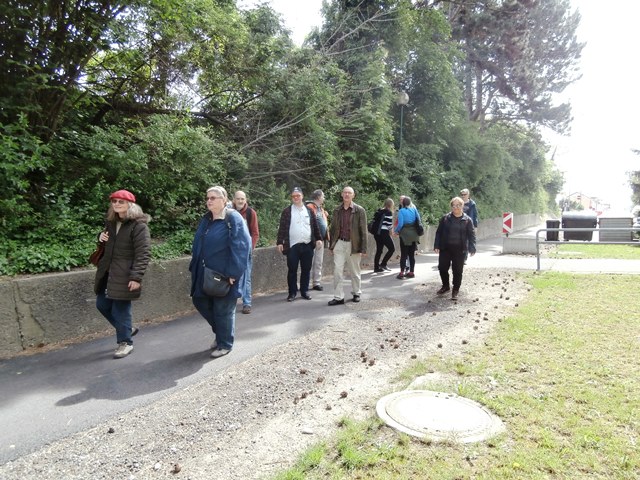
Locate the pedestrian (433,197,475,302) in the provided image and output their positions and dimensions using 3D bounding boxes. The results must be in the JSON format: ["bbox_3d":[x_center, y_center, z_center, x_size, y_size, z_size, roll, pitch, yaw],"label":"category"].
[{"bbox_3d":[2.223,0.114,7.280,0.640,1.620,0.450,2,5,22],"label":"pedestrian"}]

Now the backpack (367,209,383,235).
[{"bbox_3d":[1.231,-0.396,9.750,0.250,0.510,0.310,7,1,-29],"label":"backpack"}]

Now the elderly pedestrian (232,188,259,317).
[{"bbox_3d":[-1.107,0.168,6.181,0.540,1.680,0.420,1,5,17],"label":"elderly pedestrian"}]

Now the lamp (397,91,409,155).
[{"bbox_3d":[2.948,-3.037,15.814,0.450,4.500,0.450,3,5,31],"label":"lamp"}]

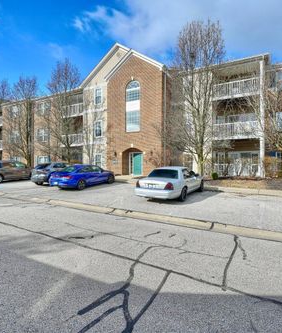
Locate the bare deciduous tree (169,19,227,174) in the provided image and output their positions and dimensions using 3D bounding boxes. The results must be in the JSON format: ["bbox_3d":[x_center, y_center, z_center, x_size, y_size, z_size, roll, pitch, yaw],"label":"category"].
[{"bbox_3d":[4.222,-4.901,16.319,4.500,11.680,4.500,1,2,30],"label":"bare deciduous tree"}]

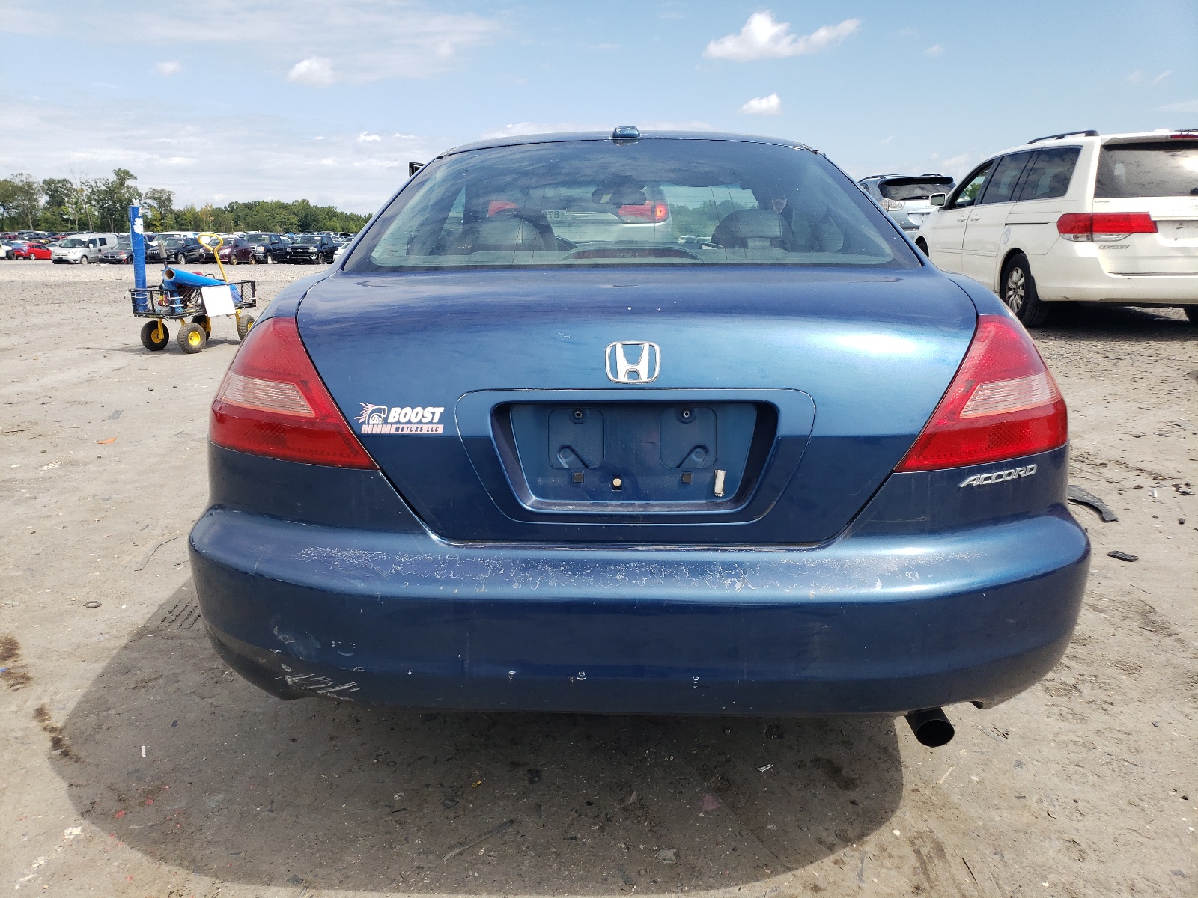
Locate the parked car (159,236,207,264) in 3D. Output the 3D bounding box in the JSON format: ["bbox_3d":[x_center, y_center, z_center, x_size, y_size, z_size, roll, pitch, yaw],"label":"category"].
[{"bbox_3d":[-27.000,-12.730,57.800,1.860,1.690,4.620,0,13,0],"label":"parked car"}]

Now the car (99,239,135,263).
[{"bbox_3d":[-30.100,-12.620,58.000,1.810,1.430,4.630,0,13,0],"label":"car"}]

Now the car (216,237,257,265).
[{"bbox_3d":[-21.620,-11.606,52.774,1.670,1.515,4.150,0,13,2],"label":"car"}]

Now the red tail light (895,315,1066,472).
[{"bbox_3d":[0.712,-0.112,1.617,0.430,0.255,0.300,0,13,1],"label":"red tail light"}]

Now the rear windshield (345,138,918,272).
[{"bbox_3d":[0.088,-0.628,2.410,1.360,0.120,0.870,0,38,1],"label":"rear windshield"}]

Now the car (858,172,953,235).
[{"bbox_3d":[5.420,-4.460,17.493,1.845,1.680,4.730,-1,13,-4],"label":"car"}]

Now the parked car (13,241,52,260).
[{"bbox_3d":[-49.300,-17.300,78.700,1.800,1.450,4.450,0,13,0],"label":"parked car"}]

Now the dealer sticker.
[{"bbox_3d":[-0.325,-0.049,1.475,0.152,0.050,0.003,2,5,9],"label":"dealer sticker"}]

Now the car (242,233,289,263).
[{"bbox_3d":[-21.450,-12.948,58.114,2.030,1.870,5.840,0,13,1],"label":"car"}]

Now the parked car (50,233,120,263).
[{"bbox_3d":[-33.750,-13.180,59.416,1.830,1.880,4.740,0,13,1],"label":"parked car"}]

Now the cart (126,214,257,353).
[{"bbox_3d":[-3.770,-1.535,8.339,0.560,1.260,1.000,6,14,23],"label":"cart"}]

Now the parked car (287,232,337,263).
[{"bbox_3d":[-18.400,-12.960,58.500,1.890,1.790,5.400,0,13,0],"label":"parked car"}]

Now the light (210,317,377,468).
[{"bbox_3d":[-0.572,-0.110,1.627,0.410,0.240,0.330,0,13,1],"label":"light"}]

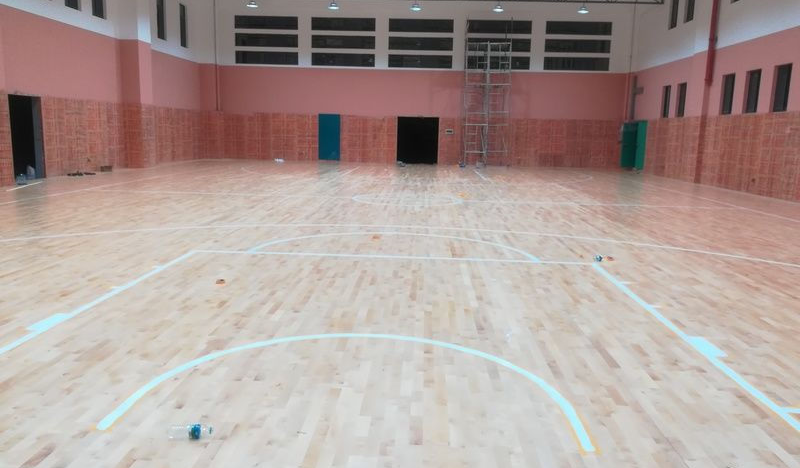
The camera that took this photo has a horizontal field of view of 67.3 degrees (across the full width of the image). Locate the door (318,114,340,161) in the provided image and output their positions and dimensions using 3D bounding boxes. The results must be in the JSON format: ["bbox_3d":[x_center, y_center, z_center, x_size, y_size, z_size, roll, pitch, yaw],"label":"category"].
[{"bbox_3d":[-3.282,-4.491,28.102,1.010,2.140,0.100,2,10,2],"label":"door"}]

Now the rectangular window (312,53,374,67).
[{"bbox_3d":[-2.596,-7.969,27.493,2.898,0.574,0.150,2,10,2],"label":"rectangular window"}]

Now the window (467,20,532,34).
[{"bbox_3d":[4.481,-9.273,26.970,2.880,0.560,0.150,2,10,2],"label":"window"}]

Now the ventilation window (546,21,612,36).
[{"bbox_3d":[8.013,-9.175,26.841,2.902,0.560,0.150,2,10,2],"label":"ventilation window"}]

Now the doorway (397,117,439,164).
[{"bbox_3d":[0.835,-4.346,28.004,1.910,2.120,0.220,2,10,2],"label":"doorway"}]

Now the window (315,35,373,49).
[{"bbox_3d":[-2.561,-8.716,27.355,2.881,0.560,0.150,2,10,2],"label":"window"}]

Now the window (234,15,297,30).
[{"bbox_3d":[-6.065,-9.604,27.349,2.889,0.560,0.150,2,10,2],"label":"window"}]

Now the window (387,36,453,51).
[{"bbox_3d":[0.940,-8.618,27.235,2.914,0.556,0.150,2,10,2],"label":"window"}]

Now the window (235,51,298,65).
[{"bbox_3d":[-6.106,-8.075,27.610,2.891,0.560,0.150,2,10,2],"label":"window"}]

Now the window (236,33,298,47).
[{"bbox_3d":[-6.102,-8.866,27.486,2.884,0.571,0.150,2,10,2],"label":"window"}]

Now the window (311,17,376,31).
[{"bbox_3d":[-2.549,-9.484,27.224,2.885,0.560,0.150,2,10,2],"label":"window"}]

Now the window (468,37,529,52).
[{"bbox_3d":[4.437,-8.530,27.104,2.876,0.573,0.150,2,10,2],"label":"window"}]

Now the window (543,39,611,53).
[{"bbox_3d":[7.965,-8.427,26.974,2.894,0.561,0.150,2,10,2],"label":"window"}]

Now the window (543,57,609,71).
[{"bbox_3d":[7.949,-7.675,27.103,2.903,0.576,0.150,2,10,2],"label":"window"}]

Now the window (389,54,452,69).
[{"bbox_3d":[0.934,-7.838,27.360,2.884,0.560,0.150,2,10,2],"label":"window"}]

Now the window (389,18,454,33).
[{"bbox_3d":[0.973,-9.375,27.098,2.903,0.560,0.150,2,10,2],"label":"window"}]

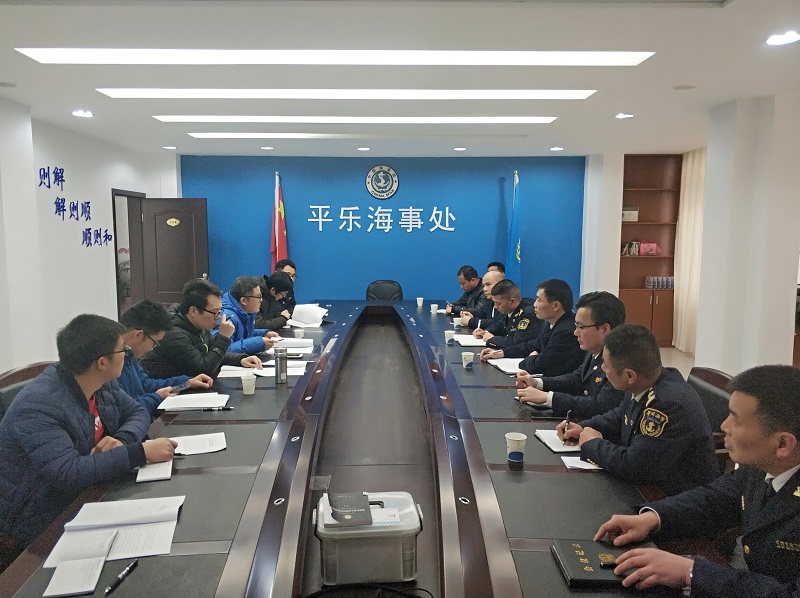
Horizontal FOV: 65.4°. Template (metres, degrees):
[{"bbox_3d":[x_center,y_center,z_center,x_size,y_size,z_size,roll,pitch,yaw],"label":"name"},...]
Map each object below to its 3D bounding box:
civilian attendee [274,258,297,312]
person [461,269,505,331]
[{"bbox_3d":[-1.027,0.276,5.988,0.700,1.310,0.520,2,6,18],"label":"civilian attendee"},{"bbox_3d":[0.750,0.381,5.319,0.700,1.240,0.520,0,6,-1],"label":"person"}]

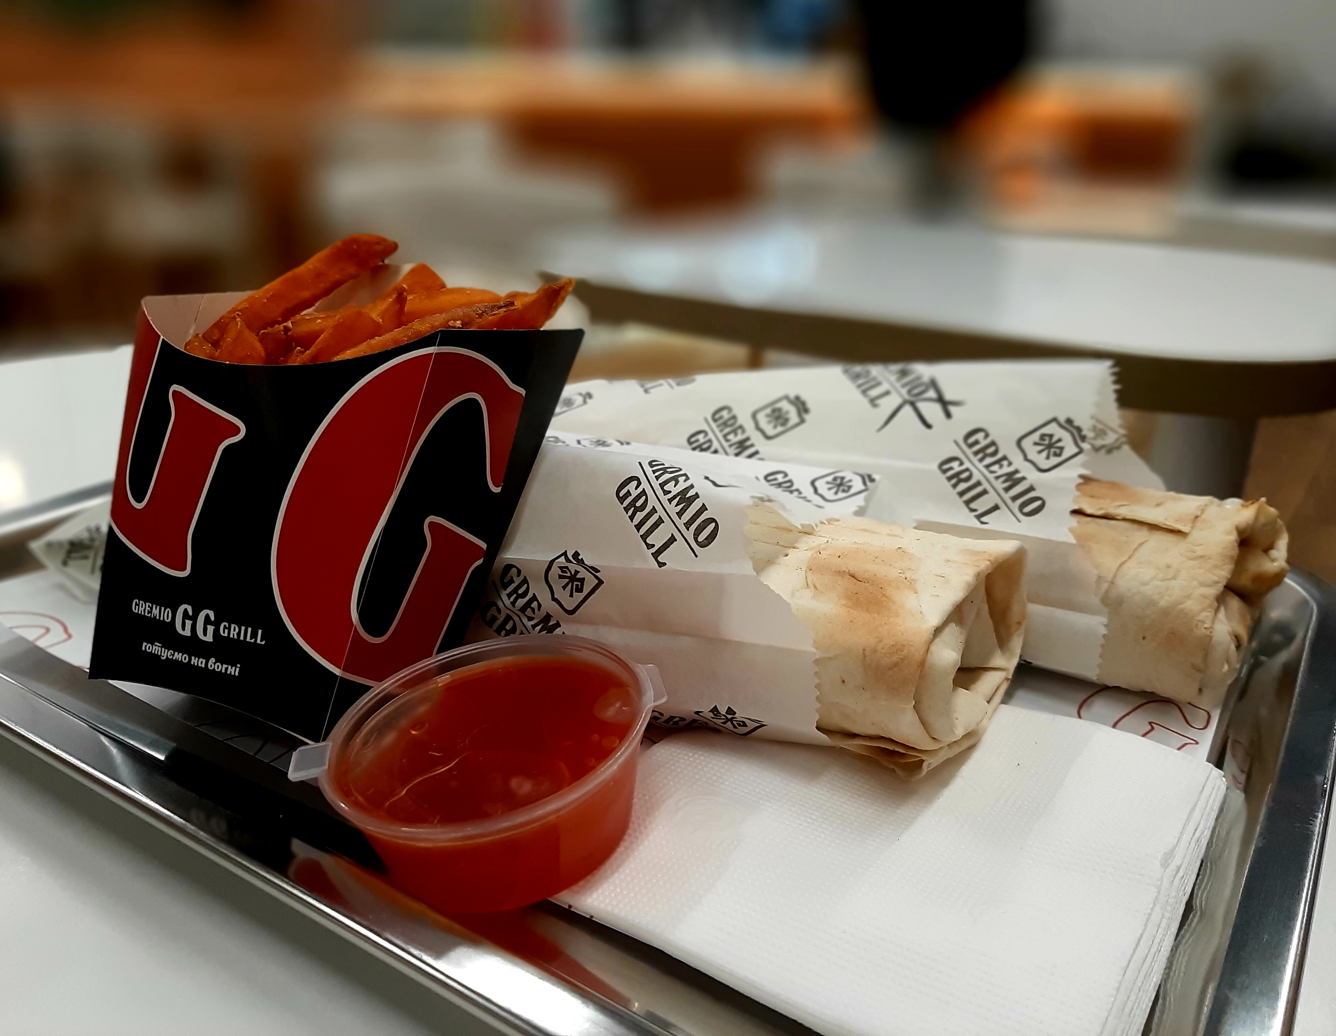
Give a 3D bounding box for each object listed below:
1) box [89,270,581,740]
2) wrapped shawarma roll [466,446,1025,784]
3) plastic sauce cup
[{"bbox_3d":[-0.094,-0.008,0.284,0.111,0.130,0.056,10,-1,21],"label":"box"},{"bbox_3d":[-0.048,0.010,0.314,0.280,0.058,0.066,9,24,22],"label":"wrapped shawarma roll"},{"bbox_3d":[-0.038,0.058,0.232,0.075,0.029,0.073,-6,26,3],"label":"plastic sauce cup"}]

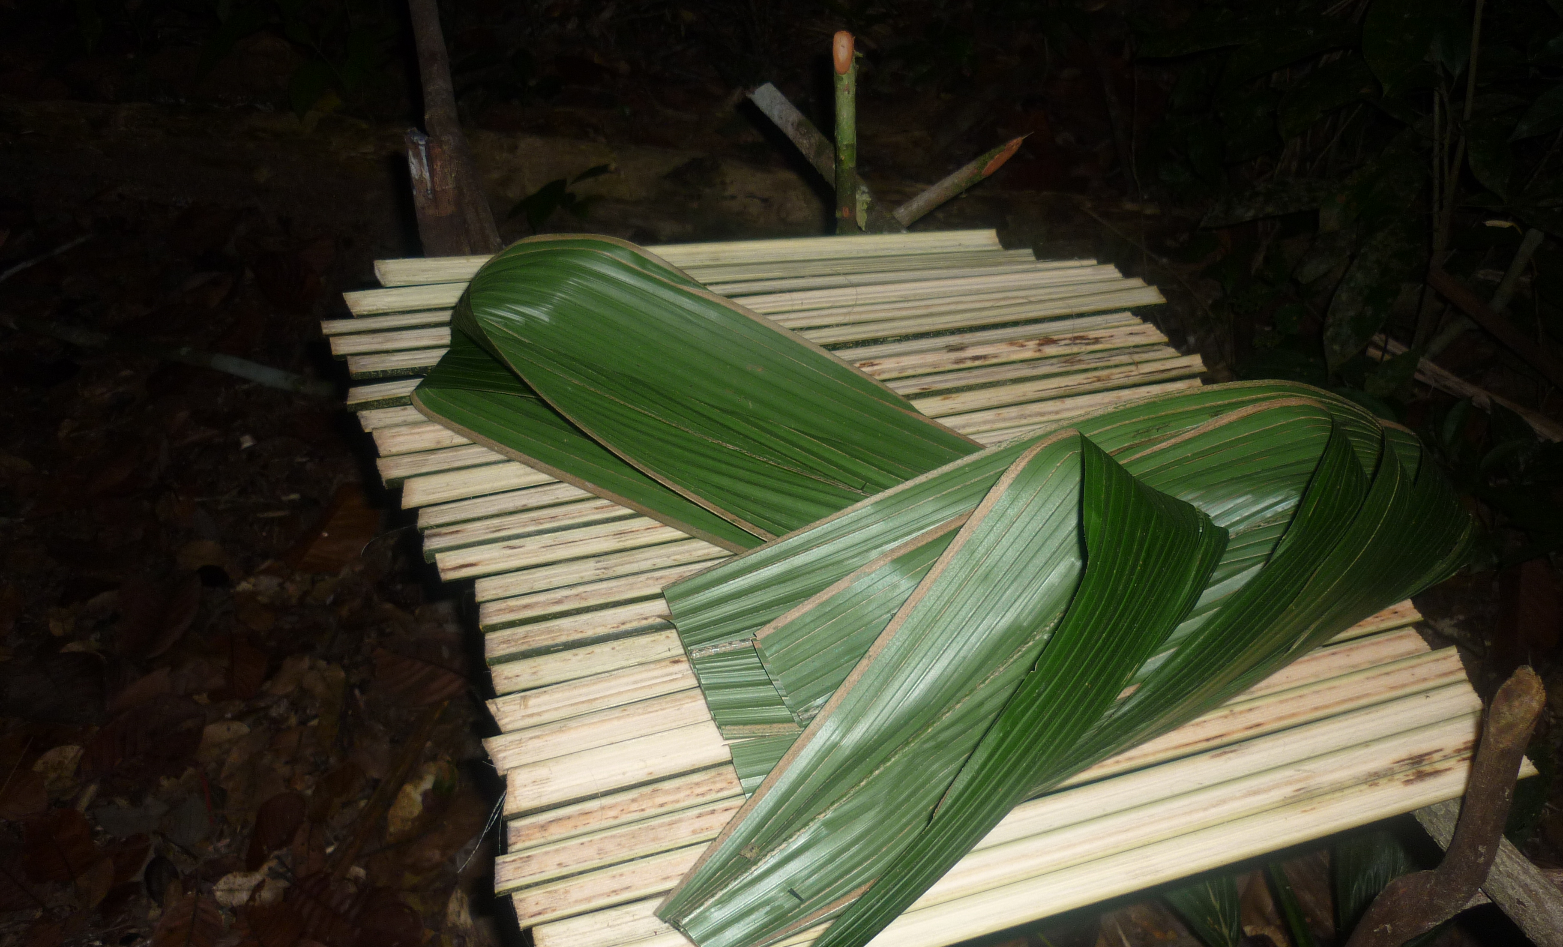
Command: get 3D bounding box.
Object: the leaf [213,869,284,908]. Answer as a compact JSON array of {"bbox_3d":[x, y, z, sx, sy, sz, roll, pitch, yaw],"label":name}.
[{"bbox_3d":[-0.621,0.486,1.744,0.086,0.020,0.052,-1,36,-7],"label":"leaf"}]

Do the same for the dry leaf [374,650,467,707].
[{"bbox_3d":[-0.454,0.255,1.794,0.130,0.020,0.071,14,42,14],"label":"dry leaf"}]

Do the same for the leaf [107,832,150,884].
[{"bbox_3d":[-0.775,0.458,1.770,0.051,0.020,0.073,10,36,9],"label":"leaf"}]

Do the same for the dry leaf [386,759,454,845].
[{"bbox_3d":[-0.402,0.367,1.664,0.051,0.018,0.126,15,42,15],"label":"dry leaf"}]

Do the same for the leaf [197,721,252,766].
[{"bbox_3d":[-0.647,0.311,1.722,0.067,0.015,0.071,-28,48,-31],"label":"leaf"}]

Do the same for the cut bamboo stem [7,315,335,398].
[{"bbox_3d":[-0.935,-0.179,2.290,0.596,0.026,0.026,12,41,11],"label":"cut bamboo stem"}]

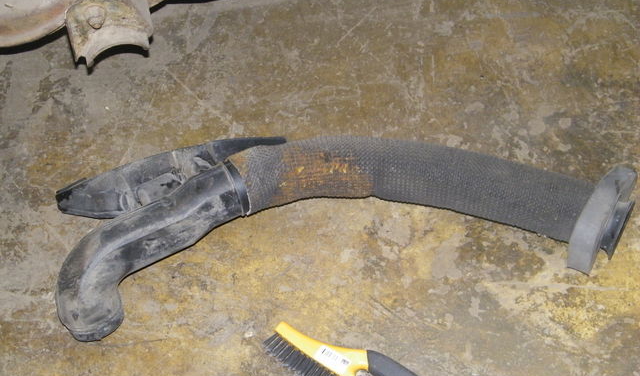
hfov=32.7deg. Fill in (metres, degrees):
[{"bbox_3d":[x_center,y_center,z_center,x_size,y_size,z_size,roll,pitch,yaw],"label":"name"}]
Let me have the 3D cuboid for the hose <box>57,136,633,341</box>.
[{"bbox_3d":[0.031,0.031,1.351,0.724,0.110,0.270,-3,50,-3],"label":"hose"}]

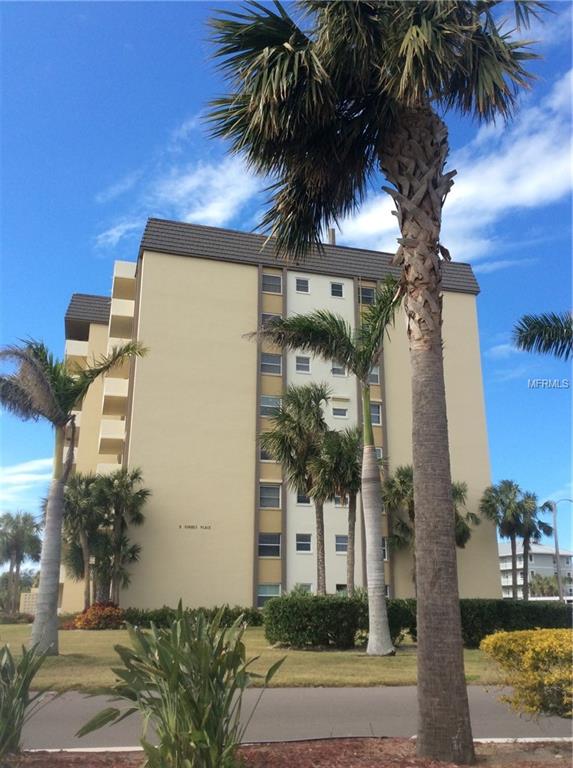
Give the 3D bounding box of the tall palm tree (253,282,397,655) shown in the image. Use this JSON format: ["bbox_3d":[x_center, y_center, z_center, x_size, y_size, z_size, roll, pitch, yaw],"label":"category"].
[{"bbox_3d":[1.225,2.019,19.029,4.297,9.854,3.800,0,-18,0],"label":"tall palm tree"}]

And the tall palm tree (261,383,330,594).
[{"bbox_3d":[0.431,5.558,33.447,3.284,11.552,3.500,0,-18,0],"label":"tall palm tree"}]

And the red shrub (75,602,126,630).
[{"bbox_3d":[-8.653,10.740,32.781,2.128,1.209,2.100,0,-18,0],"label":"red shrub"}]

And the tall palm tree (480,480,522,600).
[{"bbox_3d":[12.485,9.551,40.033,2.648,8.146,2.648,0,-18,0],"label":"tall palm tree"}]

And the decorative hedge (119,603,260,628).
[{"bbox_3d":[-4.507,11.523,35.093,7.400,1.094,1.300,5,-19,-14],"label":"decorative hedge"}]

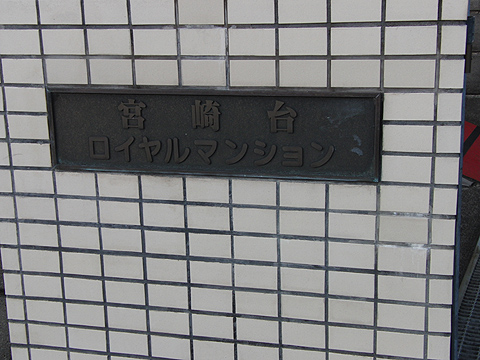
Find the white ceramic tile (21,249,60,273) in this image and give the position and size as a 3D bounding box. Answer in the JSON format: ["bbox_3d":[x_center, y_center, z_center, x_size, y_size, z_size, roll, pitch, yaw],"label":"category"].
[{"bbox_3d":[-0.522,0.211,2.077,0.108,0.060,0.010,3,15,15],"label":"white ceramic tile"}]

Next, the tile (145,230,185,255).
[{"bbox_3d":[-0.186,0.155,1.958,0.108,0.060,0.010,3,15,15],"label":"tile"}]

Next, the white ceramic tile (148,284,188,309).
[{"bbox_3d":[-0.181,0.292,1.998,0.108,0.060,0.010,2,15,15],"label":"white ceramic tile"}]

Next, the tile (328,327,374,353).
[{"bbox_3d":[0.276,0.390,1.953,0.108,0.060,0.010,2,15,14],"label":"tile"}]

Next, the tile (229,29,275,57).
[{"bbox_3d":[0.027,-0.311,1.773,0.108,0.060,0.010,3,15,15],"label":"tile"}]

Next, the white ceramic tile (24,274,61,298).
[{"bbox_3d":[-0.512,0.274,2.064,0.108,0.061,0.010,3,15,15],"label":"white ceramic tile"}]

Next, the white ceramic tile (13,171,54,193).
[{"bbox_3d":[-0.539,0.005,2.068,0.108,0.060,0.010,2,15,14],"label":"white ceramic tile"}]

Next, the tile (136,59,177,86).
[{"bbox_3d":[-0.195,-0.253,1.857,0.108,0.060,0.010,2,15,15],"label":"tile"}]

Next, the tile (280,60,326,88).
[{"bbox_3d":[0.142,-0.240,1.773,0.108,0.060,0.010,3,15,15],"label":"tile"}]

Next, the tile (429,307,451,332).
[{"bbox_3d":[0.459,0.319,1.818,0.050,0.061,0.010,2,15,15],"label":"tile"}]

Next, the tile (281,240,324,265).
[{"bbox_3d":[0.150,0.170,1.886,0.108,0.060,0.010,2,15,14],"label":"tile"}]

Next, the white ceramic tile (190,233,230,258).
[{"bbox_3d":[-0.075,0.165,1.987,0.108,0.060,0.010,2,15,14],"label":"white ceramic tile"}]

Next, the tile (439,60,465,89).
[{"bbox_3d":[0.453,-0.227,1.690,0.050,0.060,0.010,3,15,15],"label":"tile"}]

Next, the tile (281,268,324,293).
[{"bbox_3d":[0.157,0.245,1.946,0.108,0.060,0.010,2,15,14],"label":"tile"}]

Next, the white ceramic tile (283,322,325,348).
[{"bbox_3d":[0.155,0.375,1.928,0.108,0.060,0.010,2,15,15],"label":"white ceramic tile"}]

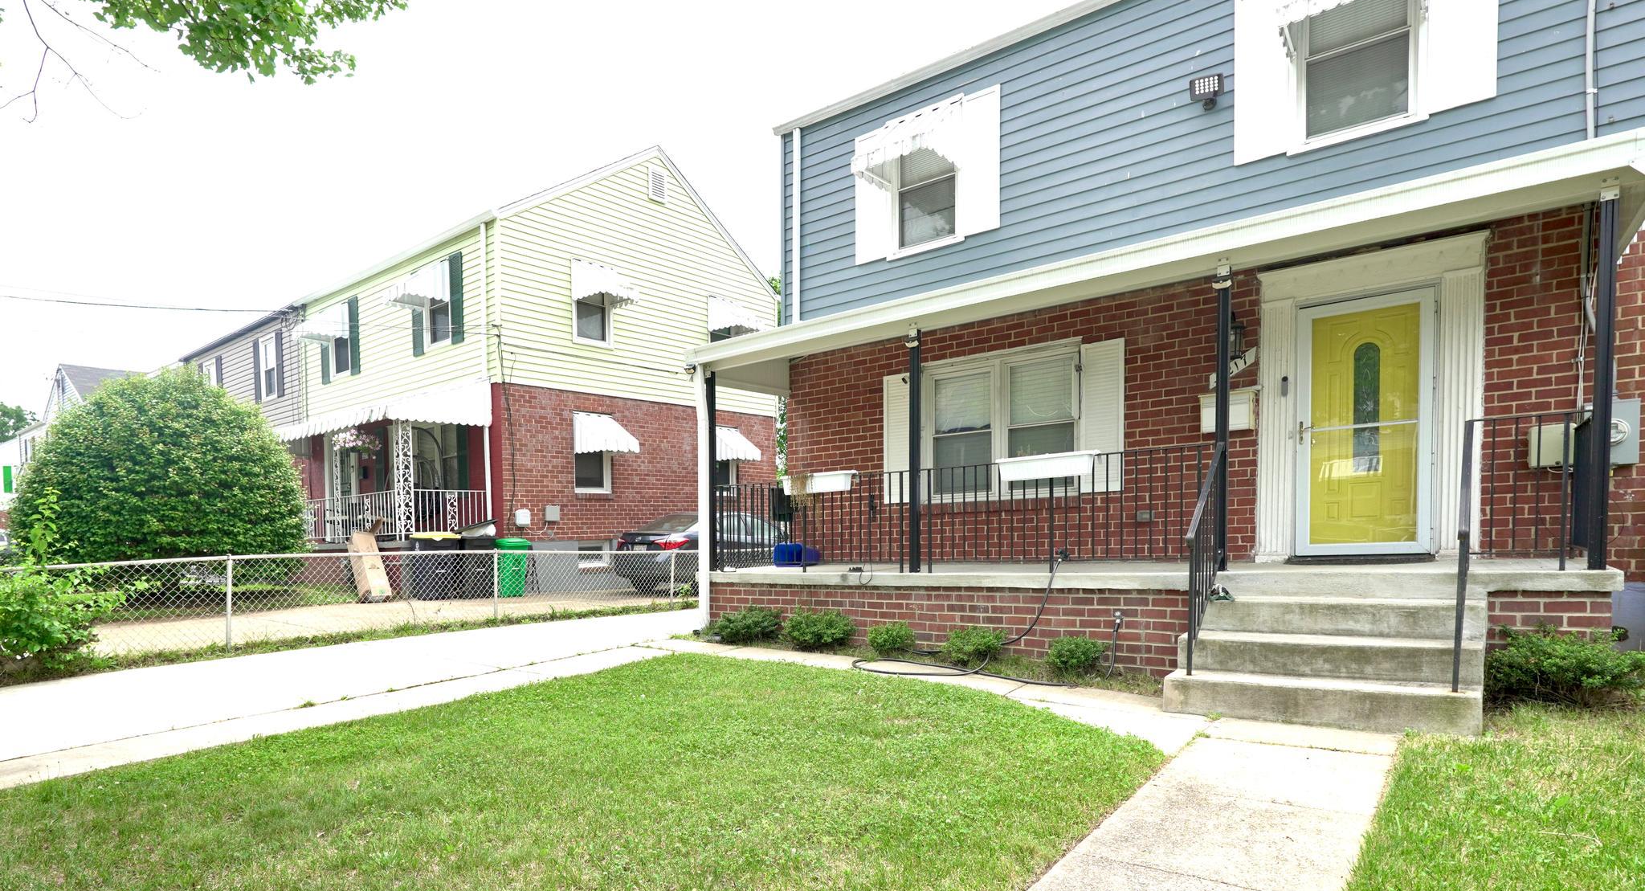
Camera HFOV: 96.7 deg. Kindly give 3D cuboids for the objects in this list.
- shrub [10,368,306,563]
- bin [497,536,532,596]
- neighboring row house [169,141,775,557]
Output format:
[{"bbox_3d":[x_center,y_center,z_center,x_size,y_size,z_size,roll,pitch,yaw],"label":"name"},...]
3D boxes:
[{"bbox_3d":[-9.950,0.600,11.250,3.500,3.450,3.400,-4,-6,37],"label":"shrub"},{"bbox_3d":[-5.000,1.980,11.800,0.530,0.940,0.570,3,-6,-35],"label":"bin"},{"bbox_3d":[-9.600,-1.300,18.000,14.200,8.700,8.300,-4,-6,36],"label":"neighboring row house"}]

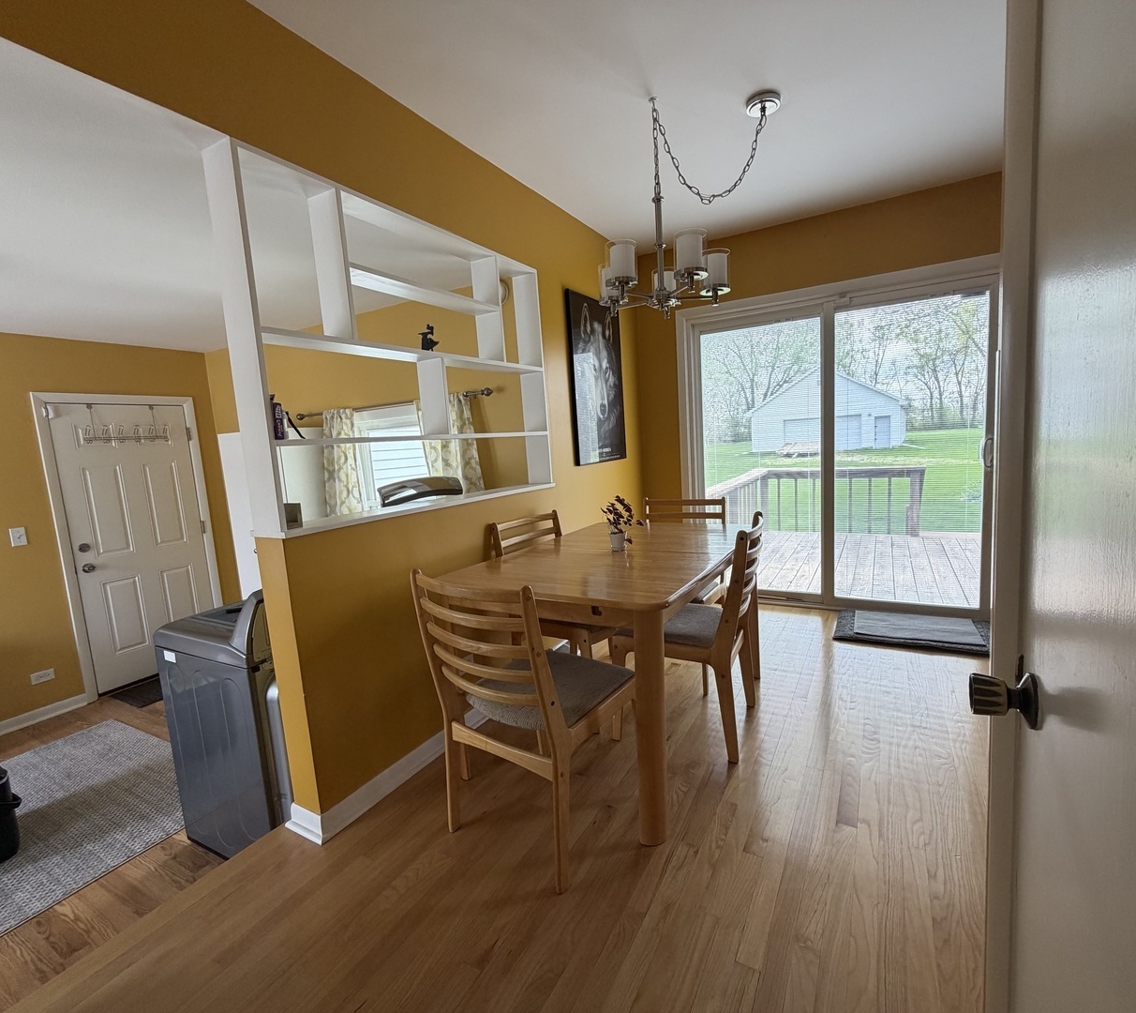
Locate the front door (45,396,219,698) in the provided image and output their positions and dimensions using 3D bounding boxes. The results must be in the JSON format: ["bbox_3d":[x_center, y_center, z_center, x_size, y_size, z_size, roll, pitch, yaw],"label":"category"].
[{"bbox_3d":[-3.113,0.265,4.009,0.050,1.985,0.813,0,8,30],"label":"front door"}]

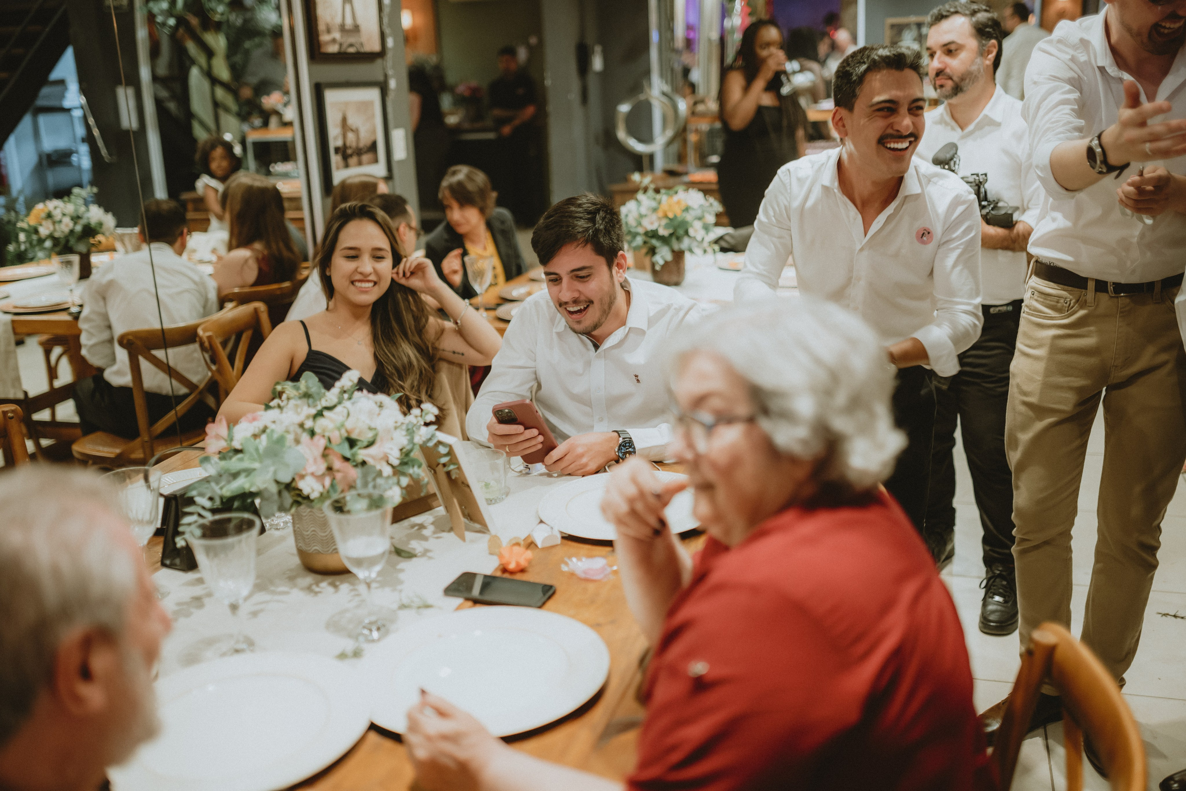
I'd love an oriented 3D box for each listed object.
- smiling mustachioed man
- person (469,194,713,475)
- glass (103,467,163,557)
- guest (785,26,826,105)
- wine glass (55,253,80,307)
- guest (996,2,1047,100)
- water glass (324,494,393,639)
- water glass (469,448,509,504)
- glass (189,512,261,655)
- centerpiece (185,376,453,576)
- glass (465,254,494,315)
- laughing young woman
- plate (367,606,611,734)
[{"bbox_3d":[0.592,0.025,2.491,0.520,1.510,0.500,1,16,14],"label":"smiling mustachioed man"},{"bbox_3d":[0.024,0.192,2.457,0.530,1.260,0.680,0,15,11],"label":"person"},{"bbox_3d":[-0.692,0.213,1.750,0.092,0.183,0.092,-3,15,0],"label":"glass"},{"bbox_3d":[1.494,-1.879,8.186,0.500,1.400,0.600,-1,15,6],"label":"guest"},{"bbox_3d":[-1.912,-0.410,4.218,0.093,0.183,0.093,-3,15,0],"label":"wine glass"},{"bbox_3d":[2.408,-1.329,6.666,0.420,1.760,0.500,4,17,23],"label":"guest"},{"bbox_3d":[-0.306,0.235,1.532,0.088,0.172,0.088,-3,15,0],"label":"water glass"},{"bbox_3d":[-0.189,0.141,2.111,0.073,0.085,0.073,-3,15,0],"label":"water glass"},{"bbox_3d":[-0.476,0.250,1.514,0.091,0.168,0.091,-3,15,0],"label":"glass"},{"bbox_3d":[-0.410,0.118,1.757,0.380,0.290,0.360,-3,15,0],"label":"centerpiece"},{"bbox_3d":[-0.366,-0.357,3.763,0.093,0.183,0.093,-3,15,0],"label":"glass"},{"bbox_3d":[-0.440,0.211,2.507,0.580,1.240,0.720,-1,15,8],"label":"laughing young woman"},{"bbox_3d":[-0.147,0.355,1.475,0.338,0.022,0.338,-3,15,1],"label":"plate"}]

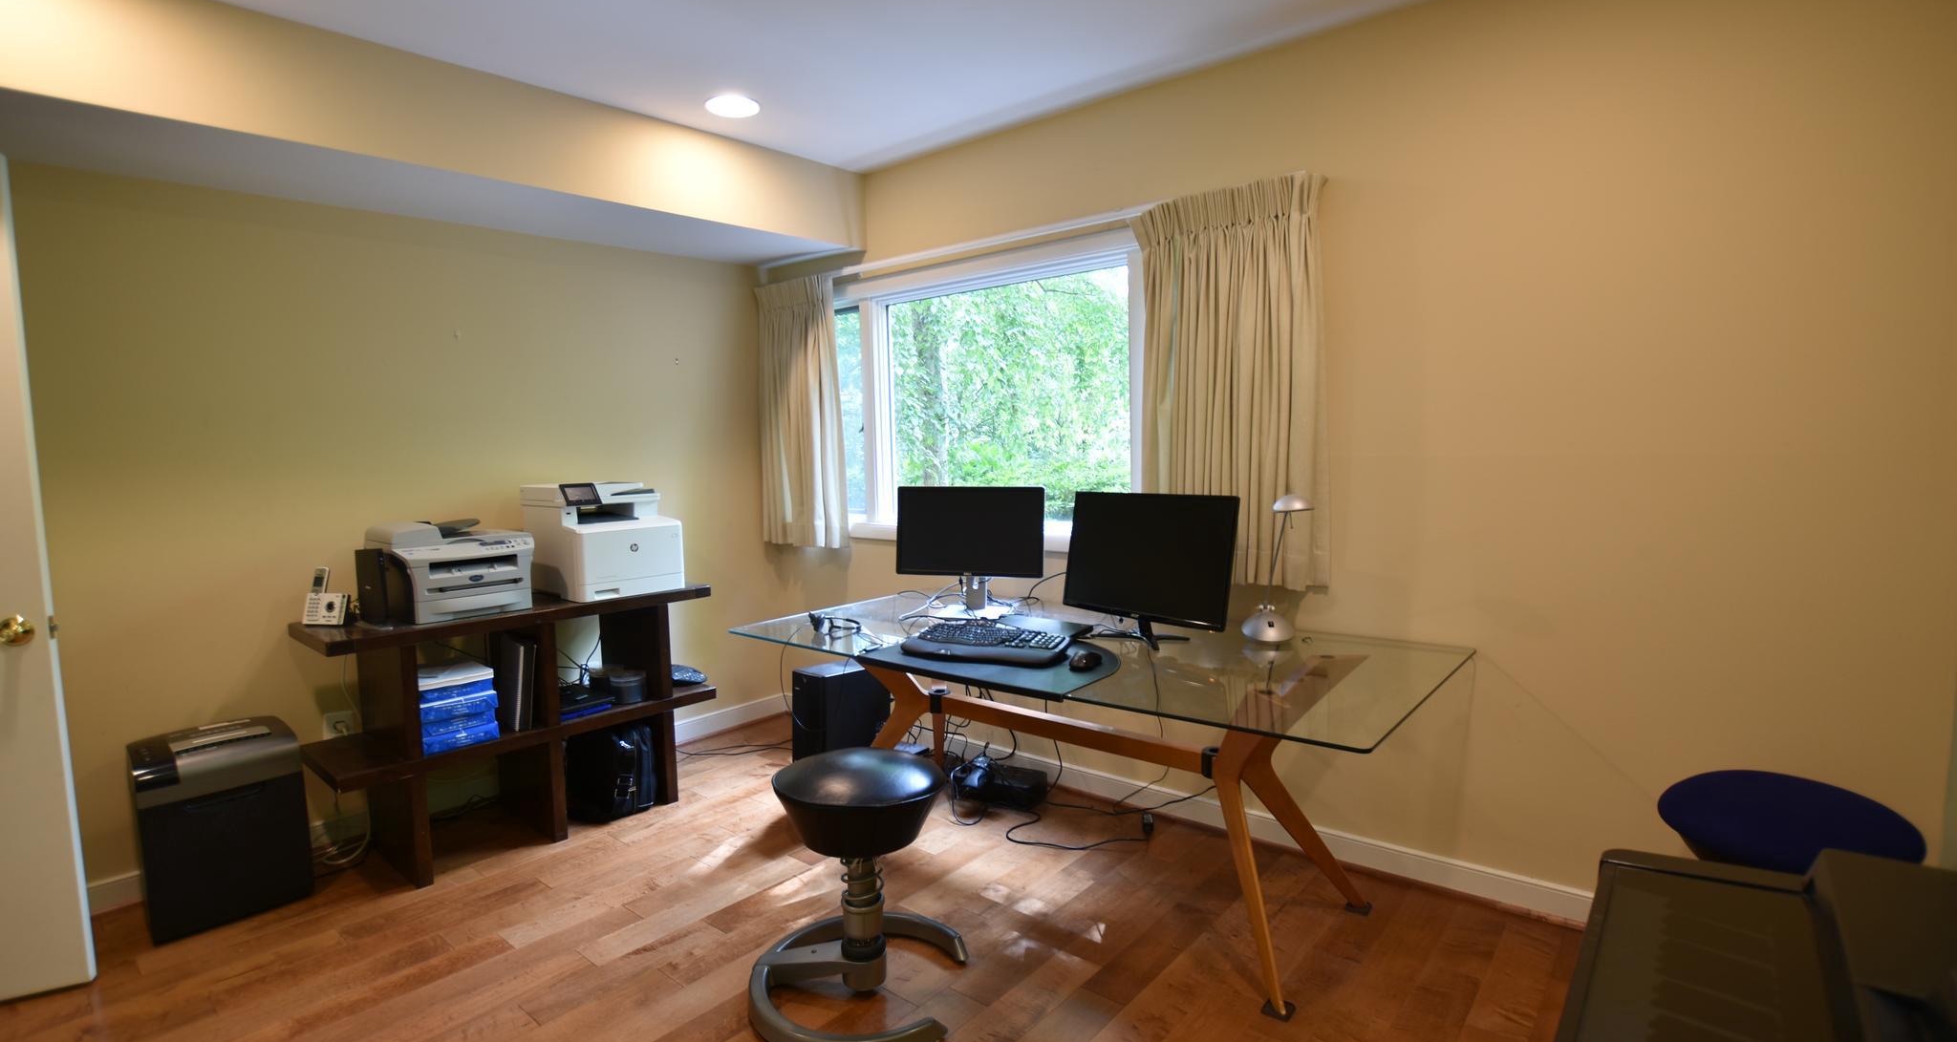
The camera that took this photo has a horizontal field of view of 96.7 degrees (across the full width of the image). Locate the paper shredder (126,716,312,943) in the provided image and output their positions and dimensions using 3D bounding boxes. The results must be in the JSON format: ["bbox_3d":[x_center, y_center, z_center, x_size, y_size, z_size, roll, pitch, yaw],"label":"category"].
[{"bbox_3d":[-2.196,0.878,2.532,0.256,0.522,0.389,4,7,41],"label":"paper shredder"}]

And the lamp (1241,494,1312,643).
[{"bbox_3d":[0.877,0.142,2.525,0.197,0.428,0.143,4,7,41],"label":"lamp"}]

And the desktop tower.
[{"bbox_3d":[-0.565,0.815,3.703,0.187,0.402,0.424,4,7,41],"label":"desktop tower"}]

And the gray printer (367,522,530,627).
[{"bbox_3d":[-1.758,0.146,2.907,0.374,0.305,0.424,4,7,41],"label":"gray printer"}]

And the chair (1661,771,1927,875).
[{"bbox_3d":[1.605,0.849,1.756,0.463,0.591,0.463,4,7,41],"label":"chair"}]

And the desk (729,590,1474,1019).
[{"bbox_3d":[0.246,0.725,2.684,2.068,0.739,0.916,3,7,39],"label":"desk"}]

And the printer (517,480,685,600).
[{"bbox_3d":[-1.421,0.065,3.294,0.453,0.394,0.414,4,7,41],"label":"printer"}]

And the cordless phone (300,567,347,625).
[{"bbox_3d":[-2.053,0.235,2.735,0.118,0.177,0.098,-1,5,2],"label":"cordless phone"}]

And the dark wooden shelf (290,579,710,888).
[{"bbox_3d":[-1.586,0.684,3.071,0.433,0.804,1.251,4,7,41],"label":"dark wooden shelf"}]

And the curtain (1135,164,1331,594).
[{"bbox_3d":[0.794,-0.417,2.787,0.650,1.226,0.113,4,7,41],"label":"curtain"}]

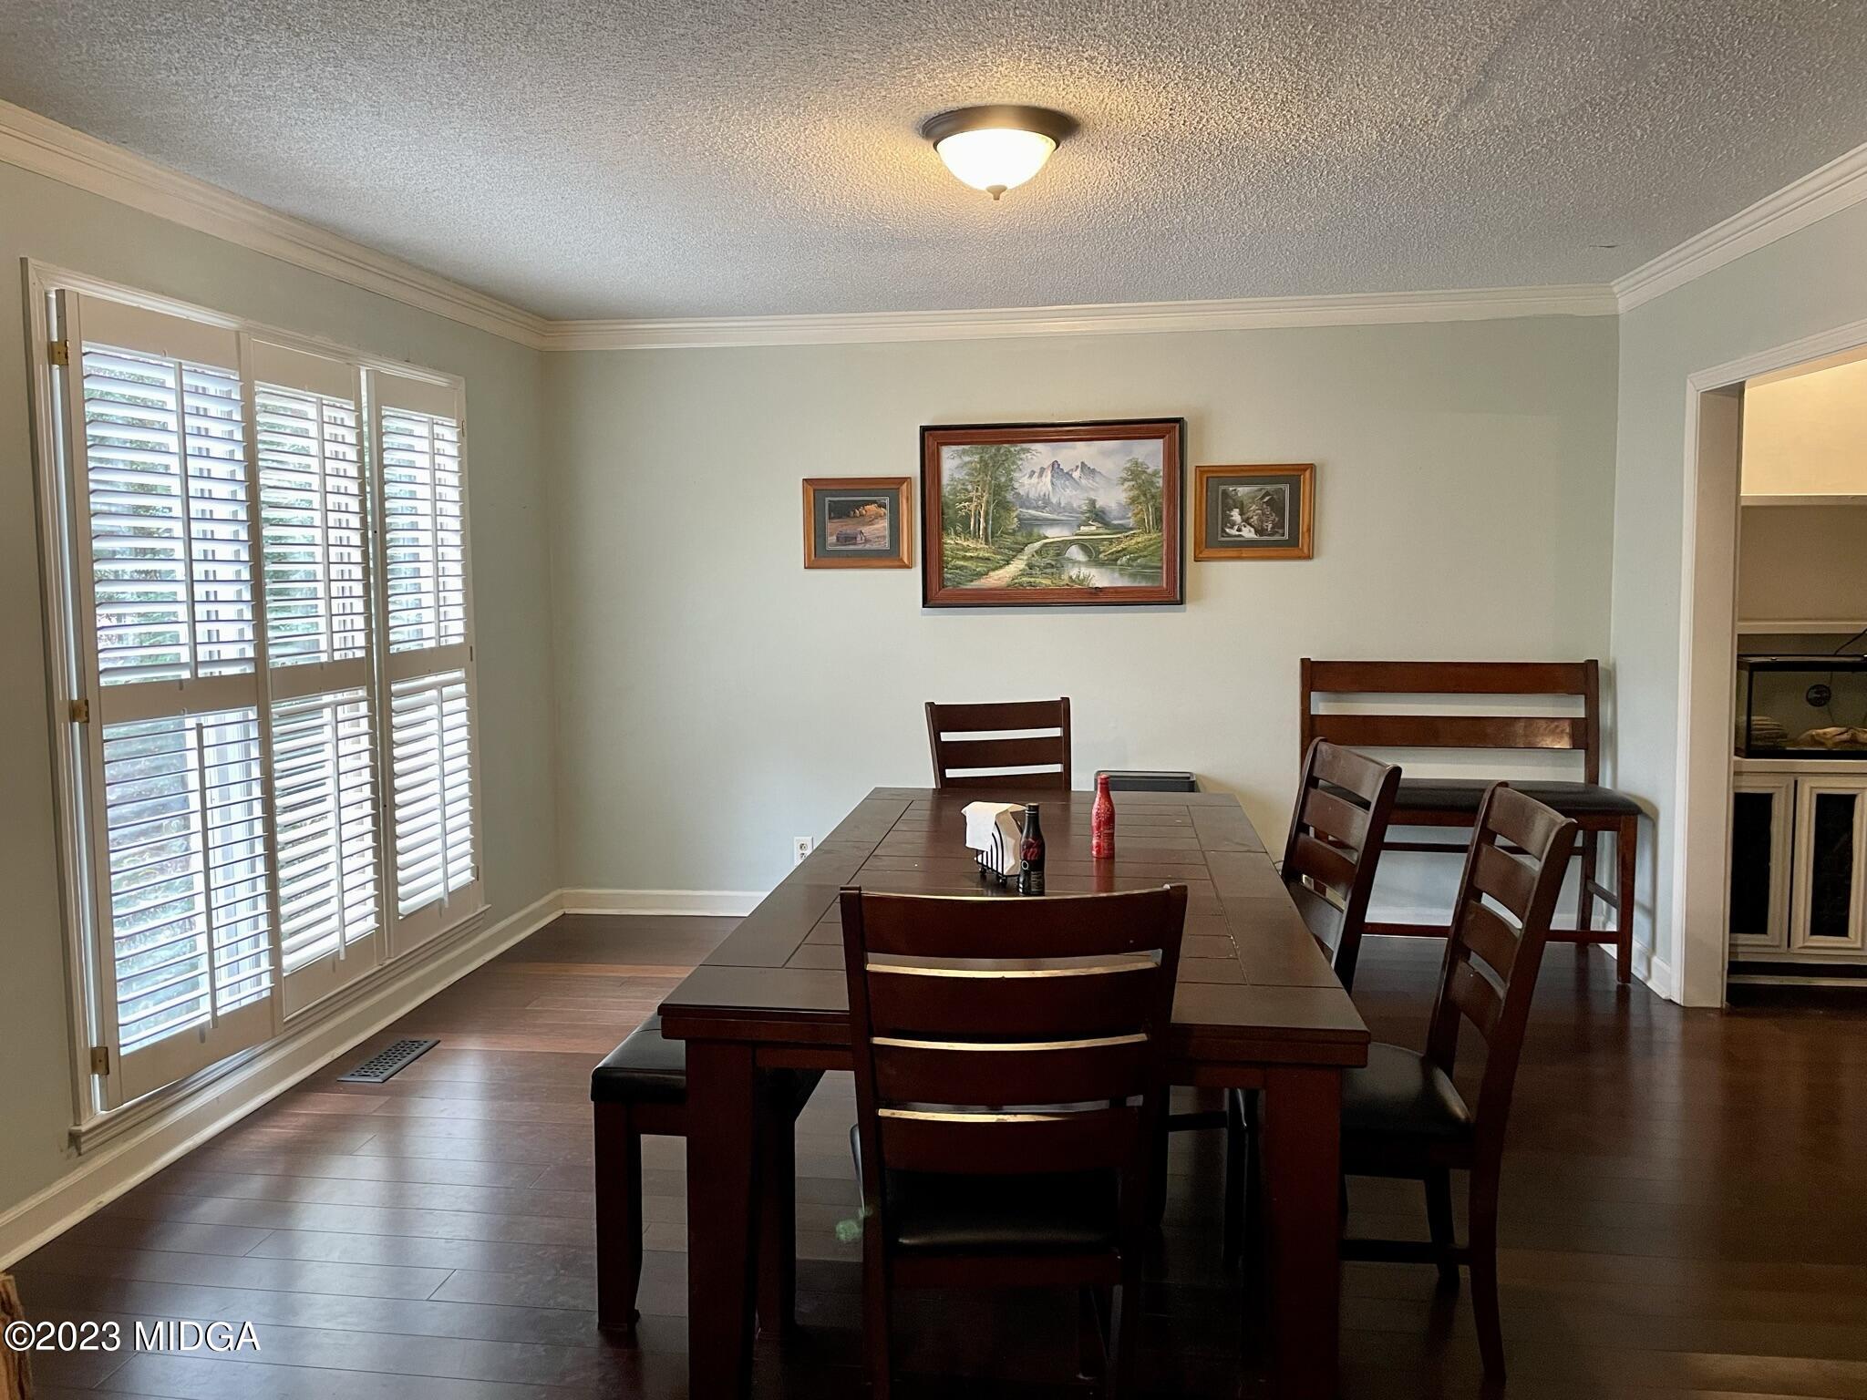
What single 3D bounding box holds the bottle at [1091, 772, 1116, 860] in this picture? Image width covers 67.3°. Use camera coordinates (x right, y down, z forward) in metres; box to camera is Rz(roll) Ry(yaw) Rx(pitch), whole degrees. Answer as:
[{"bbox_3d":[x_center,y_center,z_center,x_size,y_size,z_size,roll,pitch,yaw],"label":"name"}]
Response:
[{"bbox_3d":[0.387,0.261,3.187,0.053,0.191,0.053,0,6,7],"label":"bottle"}]

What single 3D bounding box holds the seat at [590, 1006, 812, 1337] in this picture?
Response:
[{"bbox_3d":[-0.356,0.894,3.285,0.415,0.515,1.280,0,6,7],"label":"seat"}]

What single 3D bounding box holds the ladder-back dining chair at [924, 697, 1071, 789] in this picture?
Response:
[{"bbox_3d":[0.259,0.540,4.159,0.470,1.030,0.560,-2,6,-8],"label":"ladder-back dining chair"}]

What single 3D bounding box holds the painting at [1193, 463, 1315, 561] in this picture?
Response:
[{"bbox_3d":[1.228,-0.717,5.363,0.444,0.361,0.025,0,6,8],"label":"painting"}]

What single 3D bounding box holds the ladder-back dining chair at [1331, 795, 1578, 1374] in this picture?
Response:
[{"bbox_3d":[0.834,0.683,2.654,0.565,1.030,0.470,0,6,5],"label":"ladder-back dining chair"}]

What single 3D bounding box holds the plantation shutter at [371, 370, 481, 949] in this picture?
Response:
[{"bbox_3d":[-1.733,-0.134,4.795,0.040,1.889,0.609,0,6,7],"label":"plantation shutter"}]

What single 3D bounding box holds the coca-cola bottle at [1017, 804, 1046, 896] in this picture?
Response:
[{"bbox_3d":[0.202,0.300,2.852,0.053,0.183,0.053,0,6,7],"label":"coca-cola bottle"}]

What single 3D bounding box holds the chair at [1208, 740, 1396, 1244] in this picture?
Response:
[{"bbox_3d":[0.709,0.631,3.193,0.560,1.030,0.470,-1,6,2],"label":"chair"}]

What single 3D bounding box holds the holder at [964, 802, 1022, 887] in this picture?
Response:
[{"bbox_3d":[0.135,0.309,3.107,0.080,0.175,0.140,-3,6,-24],"label":"holder"}]

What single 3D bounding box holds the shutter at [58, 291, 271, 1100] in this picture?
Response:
[{"bbox_3d":[-1.846,0.003,3.455,0.050,1.864,0.570,1,6,14],"label":"shutter"}]

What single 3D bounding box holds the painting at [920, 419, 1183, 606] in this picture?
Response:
[{"bbox_3d":[0.463,-0.721,5.467,1.009,0.711,0.040,0,6,7],"label":"painting"}]

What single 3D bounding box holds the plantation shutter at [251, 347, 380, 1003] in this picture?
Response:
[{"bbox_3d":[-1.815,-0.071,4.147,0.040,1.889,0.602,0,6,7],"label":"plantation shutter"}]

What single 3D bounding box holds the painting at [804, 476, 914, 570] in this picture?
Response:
[{"bbox_3d":[-0.294,-0.700,5.572,0.437,0.359,0.027,0,6,7],"label":"painting"}]

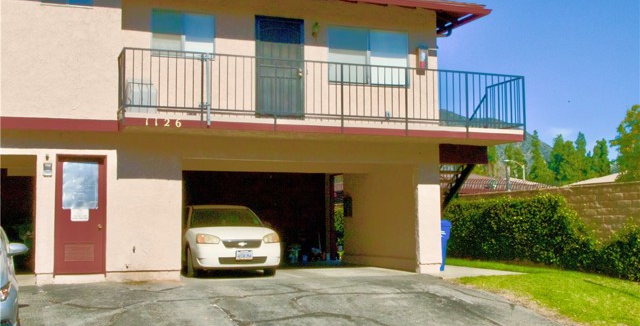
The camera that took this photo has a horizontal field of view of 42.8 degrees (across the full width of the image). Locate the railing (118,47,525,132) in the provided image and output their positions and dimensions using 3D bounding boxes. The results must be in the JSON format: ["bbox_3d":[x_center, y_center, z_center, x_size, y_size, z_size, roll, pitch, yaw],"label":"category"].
[{"bbox_3d":[0.231,-1.204,15.932,8.150,1.280,1.200,1,-5,-21],"label":"railing"}]

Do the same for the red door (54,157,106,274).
[{"bbox_3d":[-4.260,0.929,14.554,0.870,2.100,0.100,1,-5,-21],"label":"red door"}]

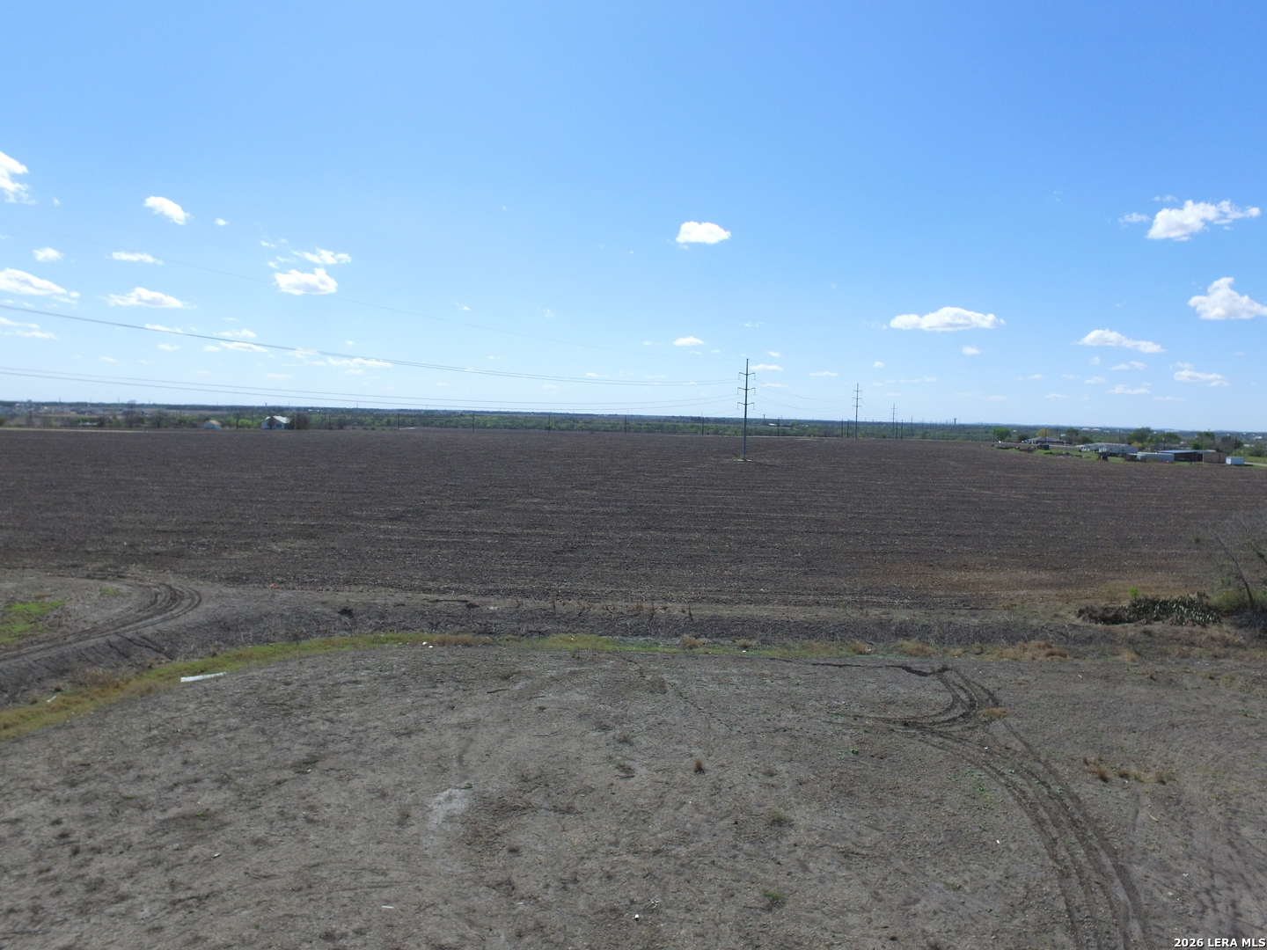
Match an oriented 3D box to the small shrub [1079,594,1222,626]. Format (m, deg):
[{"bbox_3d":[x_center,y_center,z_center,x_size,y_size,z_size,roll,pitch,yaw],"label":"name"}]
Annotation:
[{"bbox_3d":[29.820,7.840,42.600,6.800,1.250,2.800,1,5,0],"label":"small shrub"}]

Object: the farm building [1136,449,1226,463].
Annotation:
[{"bbox_3d":[187.610,-6.400,250.920,26.500,4.100,8.000,1,5,0],"label":"farm building"}]

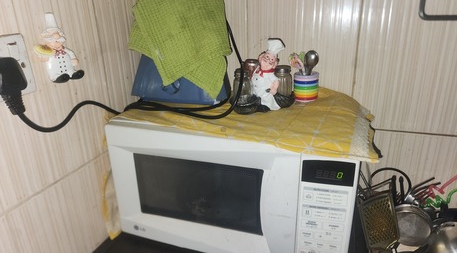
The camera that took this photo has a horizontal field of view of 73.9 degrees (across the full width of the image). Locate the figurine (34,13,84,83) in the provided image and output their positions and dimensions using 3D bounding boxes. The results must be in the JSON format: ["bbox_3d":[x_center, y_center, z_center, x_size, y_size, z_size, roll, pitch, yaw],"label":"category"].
[{"bbox_3d":[-0.264,-0.123,0.479,0.035,0.103,0.079,8,22,23],"label":"figurine"}]

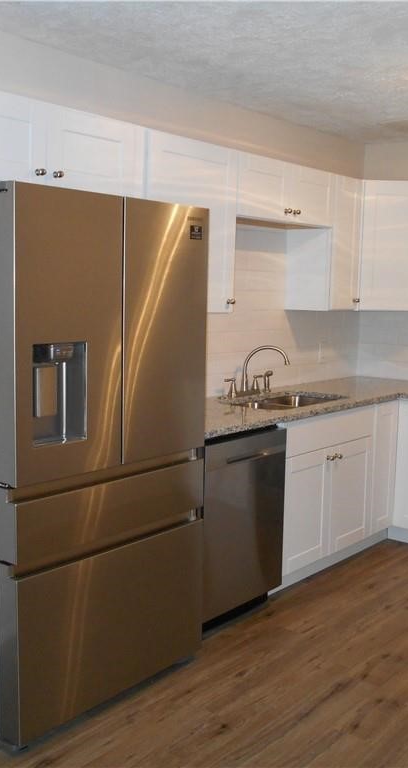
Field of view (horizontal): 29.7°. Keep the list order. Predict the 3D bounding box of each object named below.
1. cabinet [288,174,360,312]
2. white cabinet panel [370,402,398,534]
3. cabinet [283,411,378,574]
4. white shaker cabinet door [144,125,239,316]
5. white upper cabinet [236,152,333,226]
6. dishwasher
[{"bbox_3d":[0.717,-0.825,4.598,0.318,0.766,0.323,7,9,40],"label":"cabinet"},{"bbox_3d":[1.036,0.480,4.474,0.045,0.759,0.277,6,8,40],"label":"white cabinet panel"},{"bbox_3d":[0.437,0.531,4.208,0.620,0.822,0.885,7,9,40],"label":"cabinet"},{"bbox_3d":[-0.051,-0.704,3.471,0.025,0.763,0.603,7,9,40],"label":"white shaker cabinet door"},{"bbox_3d":[0.323,-1.003,4.081,0.321,0.302,0.893,7,9,40],"label":"white upper cabinet"},{"bbox_3d":[-0.030,0.613,3.639,0.610,0.840,0.601,7,9,40],"label":"dishwasher"}]

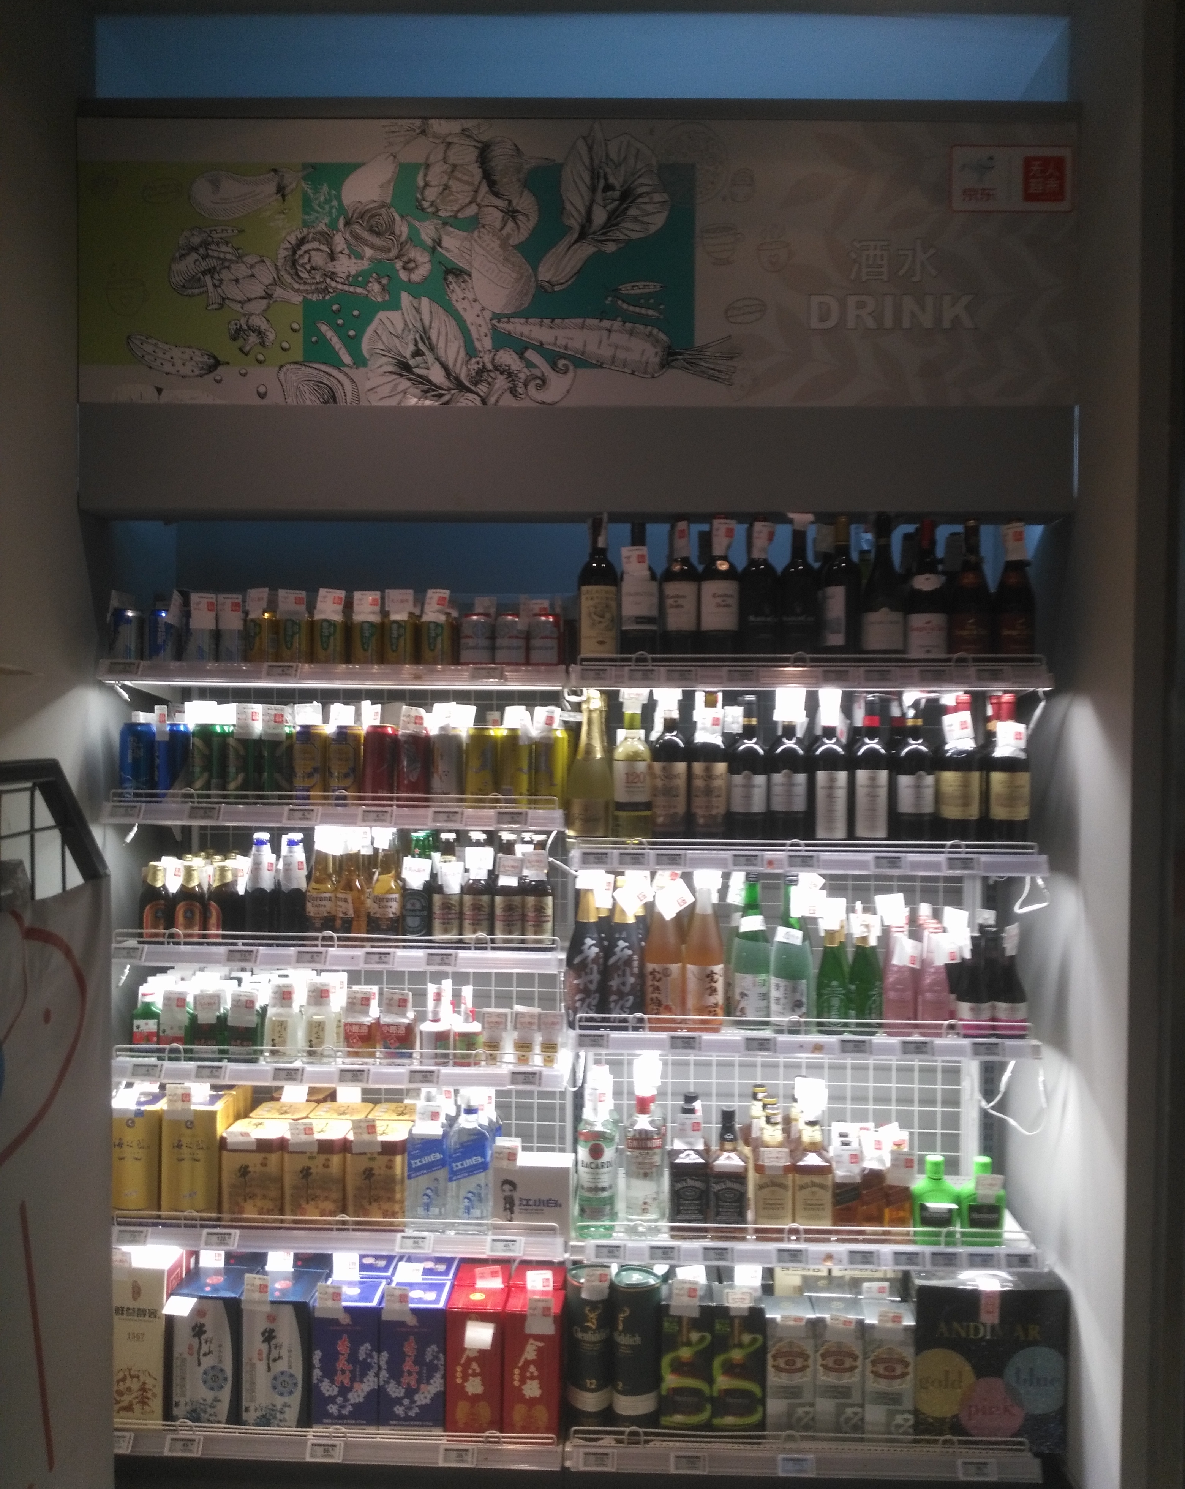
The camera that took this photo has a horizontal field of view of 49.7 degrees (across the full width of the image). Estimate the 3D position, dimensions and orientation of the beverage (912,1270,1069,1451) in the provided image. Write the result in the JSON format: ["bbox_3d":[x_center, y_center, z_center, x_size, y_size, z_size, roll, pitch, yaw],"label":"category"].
[{"bbox_3d":[0.774,1.207,2.521,0.294,0.317,0.108,1,1,1],"label":"beverage"}]

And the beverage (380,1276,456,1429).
[{"bbox_3d":[-0.352,1.234,2.578,0.127,0.251,0.126,1,1,2],"label":"beverage"}]

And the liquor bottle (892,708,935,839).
[{"bbox_3d":[0.633,0.054,2.519,0.076,0.297,0.076,1,2,2],"label":"liquor bottle"}]

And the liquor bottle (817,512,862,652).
[{"bbox_3d":[0.493,-0.299,2.519,0.075,0.302,0.075,1,2,2],"label":"liquor bottle"}]

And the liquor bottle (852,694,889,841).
[{"bbox_3d":[0.556,0.055,2.540,0.076,0.307,0.076,1,1,1],"label":"liquor bottle"}]

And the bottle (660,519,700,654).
[{"bbox_3d":[0.173,-0.300,2.525,0.077,0.295,0.077,1,1,1],"label":"bottle"}]

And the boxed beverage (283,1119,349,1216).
[{"bbox_3d":[-0.536,0.852,2.534,0.121,0.176,0.122,1,1,2],"label":"boxed beverage"}]

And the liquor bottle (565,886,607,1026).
[{"bbox_3d":[-0.011,0.399,2.474,0.077,0.300,0.077,1,2,2],"label":"liquor bottle"}]

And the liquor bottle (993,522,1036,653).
[{"bbox_3d":[0.805,-0.281,2.434,0.078,0.296,0.078,1,2,2],"label":"liquor bottle"}]

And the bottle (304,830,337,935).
[{"bbox_3d":[-0.537,0.282,2.527,0.061,0.241,0.061,0,2,1],"label":"bottle"}]

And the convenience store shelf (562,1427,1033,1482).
[{"bbox_3d":[0.415,1.364,2.670,0.915,0.082,0.420,1,1,1],"label":"convenience store shelf"}]

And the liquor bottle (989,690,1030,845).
[{"bbox_3d":[0.818,0.058,2.512,0.079,0.306,0.079,0,2,3],"label":"liquor bottle"}]

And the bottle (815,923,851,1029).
[{"bbox_3d":[0.477,0.462,2.540,0.066,0.220,0.066,1,1,1],"label":"bottle"}]

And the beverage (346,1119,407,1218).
[{"bbox_3d":[-0.428,0.880,2.615,0.124,0.178,0.120,0,2,3],"label":"beverage"}]

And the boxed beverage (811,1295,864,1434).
[{"bbox_3d":[0.479,1.230,2.520,0.093,0.240,0.092,1,1,2],"label":"boxed beverage"}]

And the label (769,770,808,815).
[{"bbox_3d":[0.385,0.092,2.506,0.073,0.084,0.026,0,2,3],"label":"label"}]

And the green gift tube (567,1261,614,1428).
[{"bbox_3d":[-0.006,1.191,2.494,0.086,0.296,0.086,1,2,2],"label":"green gift tube"}]

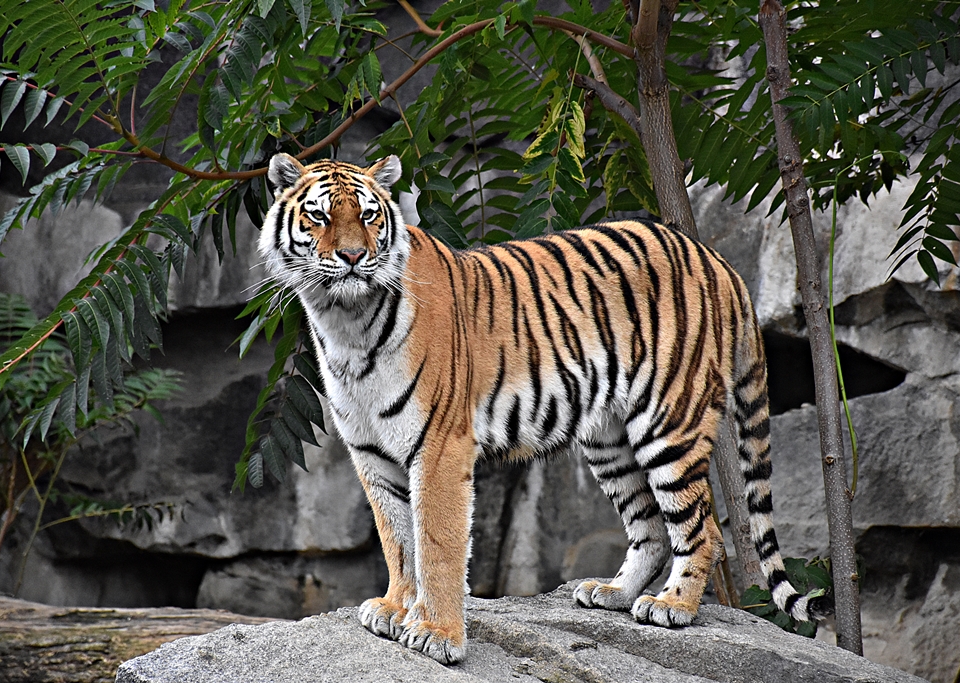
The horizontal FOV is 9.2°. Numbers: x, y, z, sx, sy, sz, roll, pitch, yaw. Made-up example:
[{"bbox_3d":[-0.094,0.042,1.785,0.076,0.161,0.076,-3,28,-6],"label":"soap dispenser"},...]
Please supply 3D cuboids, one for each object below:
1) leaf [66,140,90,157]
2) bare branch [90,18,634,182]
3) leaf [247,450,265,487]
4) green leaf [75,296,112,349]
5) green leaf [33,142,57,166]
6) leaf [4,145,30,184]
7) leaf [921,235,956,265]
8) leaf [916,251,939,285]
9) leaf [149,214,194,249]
[{"bbox_3d":[-0.880,-0.422,13.100,0.065,0.029,0.050,26,0,30],"label":"leaf"},{"bbox_3d":[-0.264,-0.541,13.400,1.260,0.370,0.250,-1,4,-12],"label":"bare branch"},{"bbox_3d":[-0.499,0.288,13.300,0.036,0.088,0.040,-1,-20,0],"label":"leaf"},{"bbox_3d":[-0.843,-0.037,13.000,0.050,0.143,0.040,-31,-15,0],"label":"green leaf"},{"bbox_3d":[-0.948,-0.414,13.050,0.044,0.073,0.050,-28,-35,0],"label":"green leaf"},{"bbox_3d":[-0.995,-0.391,13.000,0.043,0.099,0.035,-25,-15,0],"label":"leaf"},{"bbox_3d":[1.057,-0.203,13.700,0.107,0.039,0.030,39,0,10],"label":"leaf"},{"bbox_3d":[1.031,-0.166,13.700,0.034,0.097,0.030,-30,-10,0],"label":"leaf"},{"bbox_3d":[-0.669,-0.241,13.100,0.123,0.044,0.040,38,0,15],"label":"leaf"}]

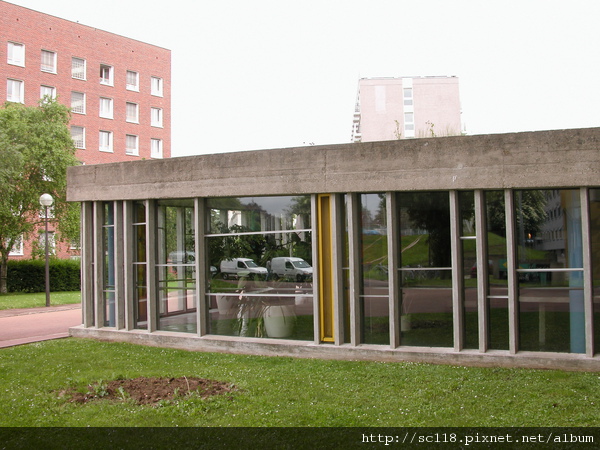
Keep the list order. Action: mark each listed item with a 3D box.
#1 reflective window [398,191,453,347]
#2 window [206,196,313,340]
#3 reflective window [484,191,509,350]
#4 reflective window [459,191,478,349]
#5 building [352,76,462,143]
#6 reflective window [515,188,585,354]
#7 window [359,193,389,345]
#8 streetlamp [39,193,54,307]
[{"bbox_3d":[1.843,0.640,8.791,0.887,2.285,0.100,-3,-3,29],"label":"reflective window"},{"bbox_3d":[-0.714,0.712,10.209,2.200,2.395,0.120,-3,-3,29],"label":"window"},{"bbox_3d":[2.673,0.619,8.214,0.335,2.205,0.120,-3,-3,29],"label":"reflective window"},{"bbox_3d":[2.391,0.629,8.451,0.279,2.235,0.100,-3,-3,29],"label":"reflective window"},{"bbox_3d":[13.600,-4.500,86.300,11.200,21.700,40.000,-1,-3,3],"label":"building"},{"bbox_3d":[3.272,0.590,7.907,0.894,2.195,0.100,-3,-3,29],"label":"reflective window"},{"bbox_3d":[1.171,0.664,9.206,0.568,2.317,0.100,-3,-3,29],"label":"window"},{"bbox_3d":[-8.716,0.860,20.948,0.470,3.987,0.470,-3,-3,29],"label":"streetlamp"}]

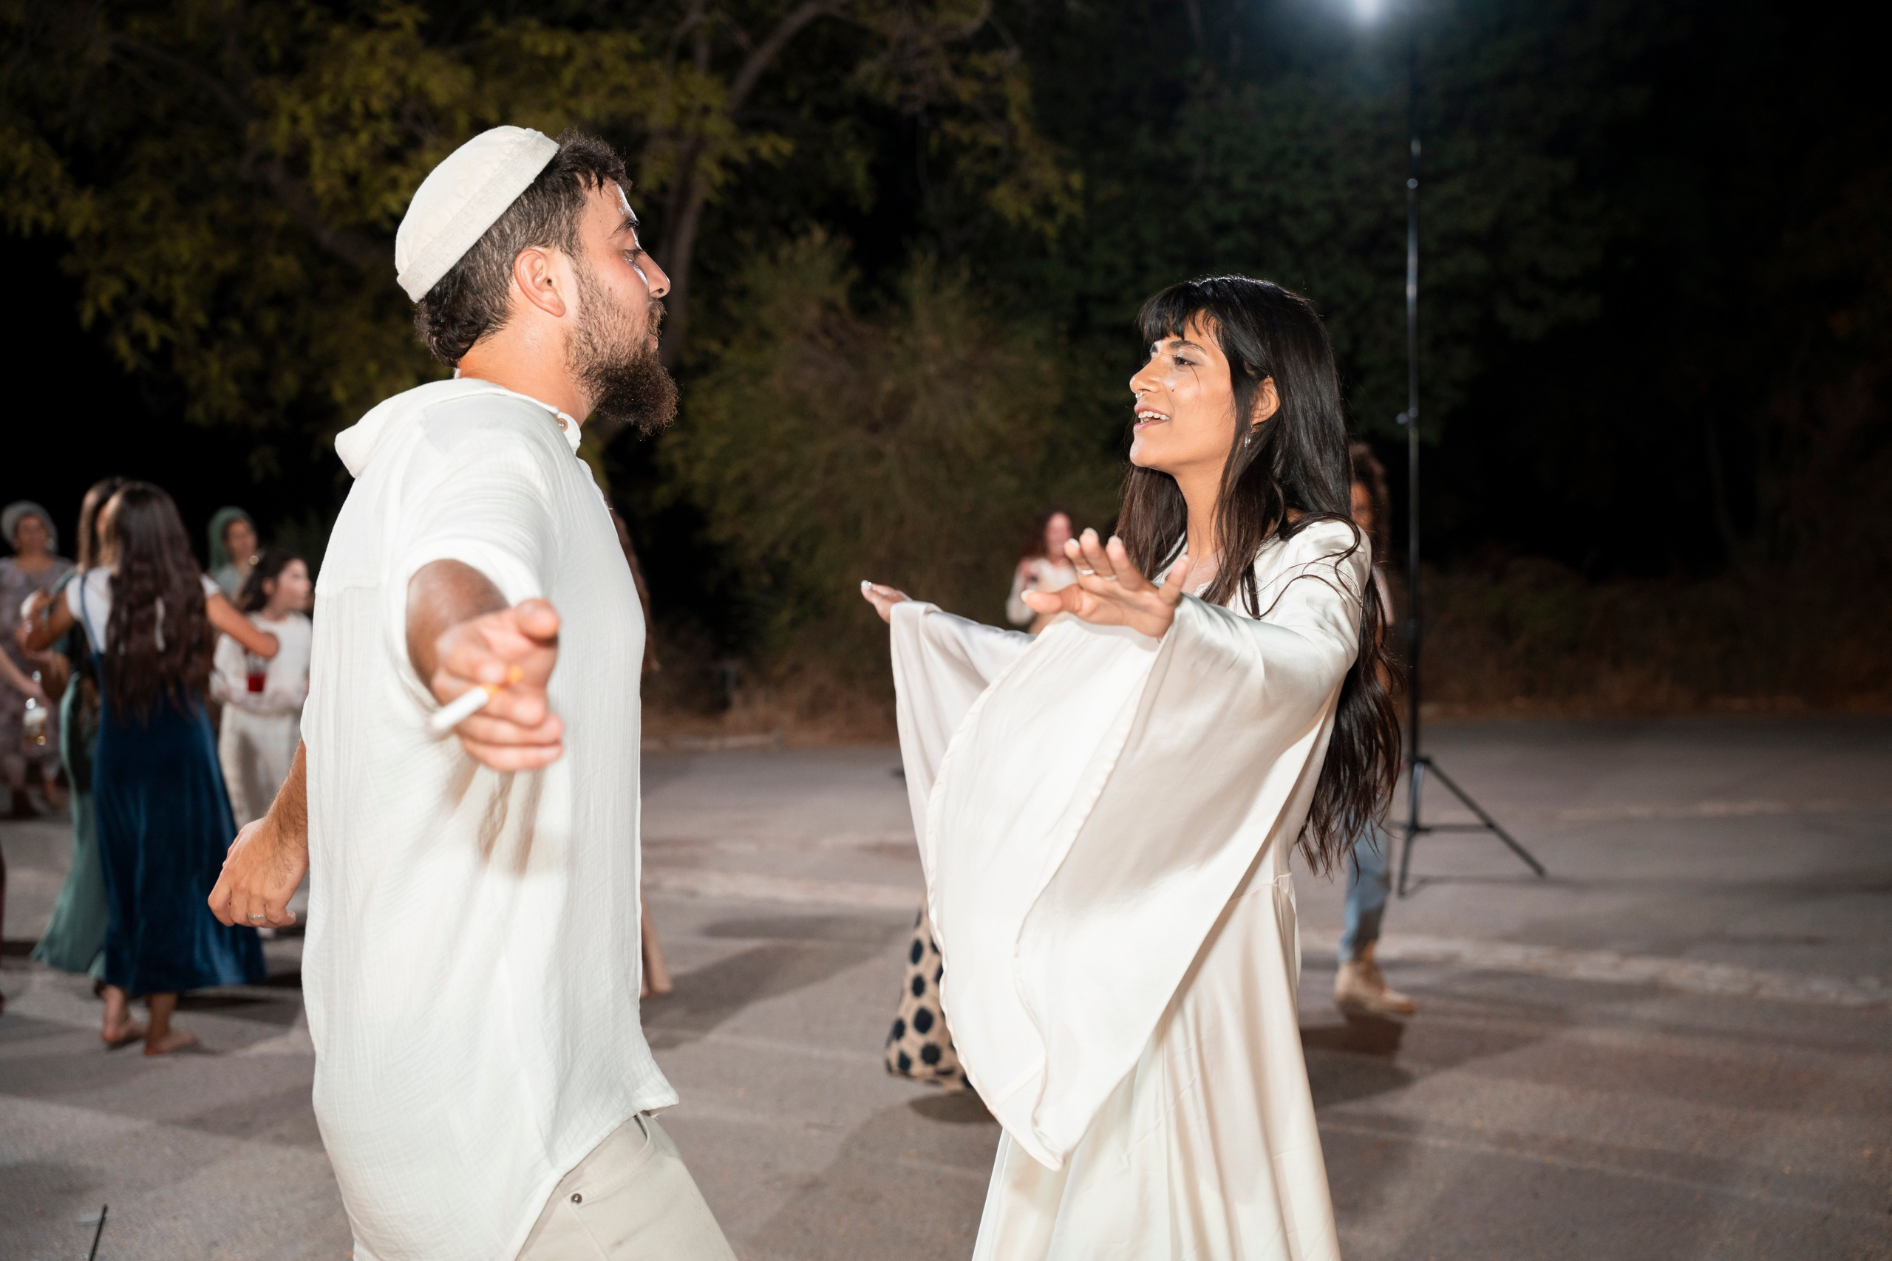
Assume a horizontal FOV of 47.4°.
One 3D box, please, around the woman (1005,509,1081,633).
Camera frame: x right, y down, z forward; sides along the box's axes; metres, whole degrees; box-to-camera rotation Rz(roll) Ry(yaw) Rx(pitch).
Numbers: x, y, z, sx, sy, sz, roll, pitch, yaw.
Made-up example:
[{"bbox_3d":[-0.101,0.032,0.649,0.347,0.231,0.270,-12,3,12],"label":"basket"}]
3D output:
[{"bbox_3d":[0.550,0.185,10.800,0.520,1.630,0.380,0,1,-6],"label":"woman"}]

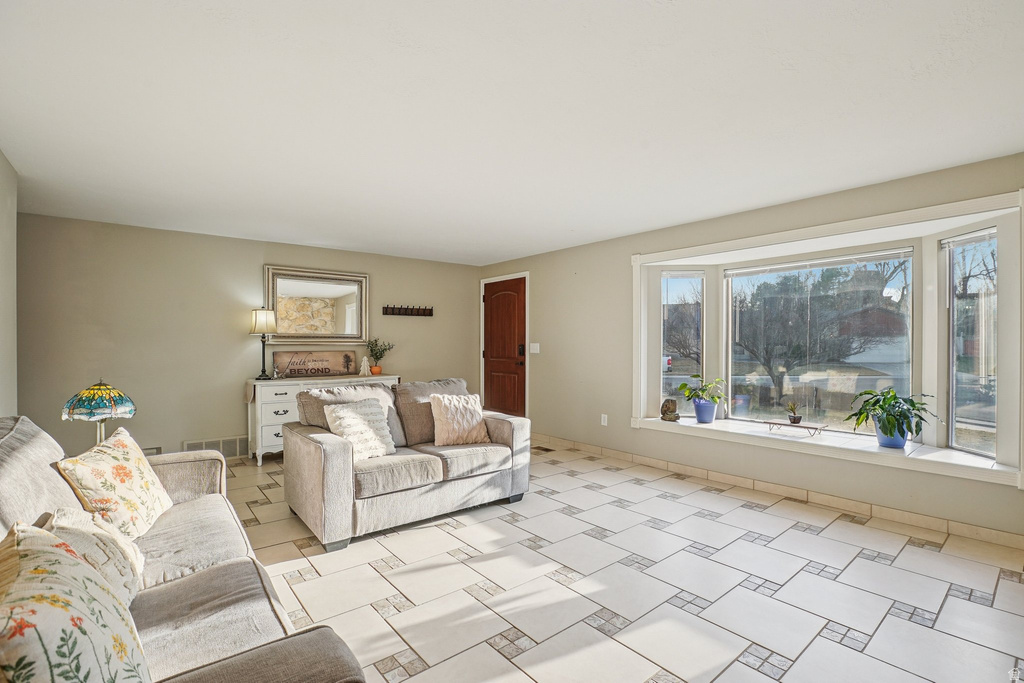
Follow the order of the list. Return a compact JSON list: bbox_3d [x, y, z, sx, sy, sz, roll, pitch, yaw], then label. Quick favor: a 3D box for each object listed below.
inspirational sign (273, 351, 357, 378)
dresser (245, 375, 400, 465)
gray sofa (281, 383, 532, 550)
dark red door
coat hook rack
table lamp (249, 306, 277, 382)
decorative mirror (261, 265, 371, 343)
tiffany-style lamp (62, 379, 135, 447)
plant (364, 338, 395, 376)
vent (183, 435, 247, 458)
[{"bbox_3d":[-2.223,0.255,5.196,0.897,0.285,0.035,0,-6,-36],"label":"inspirational sign"},{"bbox_3d":[-2.063,0.828,5.102,1.540,0.845,0.460,0,0,-36],"label":"dresser"},{"bbox_3d":[-0.780,0.780,3.540,1.570,0.940,0.940,0,0,-38],"label":"gray sofa"},{"bbox_3d":[-0.105,0.210,6.200,0.050,2.050,0.890,0,0,-41],"label":"dark red door"},{"bbox_3d":[-1.326,-0.403,5.878,0.700,0.140,0.060,0,0,-36],"label":"coat hook rack"},{"bbox_3d":[-2.593,0.020,4.730,0.275,0.755,0.275,0,0,-36],"label":"table lamp"},{"bbox_3d":[-2.210,-0.395,5.236,1.132,0.860,0.060,0,0,-36],"label":"decorative mirror"},{"bbox_3d":[-2.484,0.450,2.750,0.340,0.480,0.340,0,0,-36],"label":"tiffany-style lamp"},{"bbox_3d":[-1.587,0.171,5.470,0.310,0.430,0.290,0,0,-36],"label":"plant"},{"bbox_3d":[-2.989,1.110,4.690,0.650,0.240,0.025,0,0,-36],"label":"vent"}]

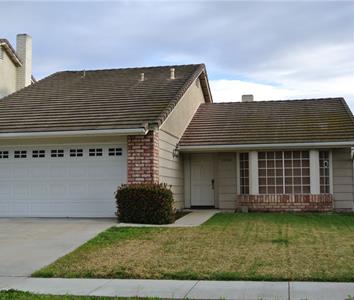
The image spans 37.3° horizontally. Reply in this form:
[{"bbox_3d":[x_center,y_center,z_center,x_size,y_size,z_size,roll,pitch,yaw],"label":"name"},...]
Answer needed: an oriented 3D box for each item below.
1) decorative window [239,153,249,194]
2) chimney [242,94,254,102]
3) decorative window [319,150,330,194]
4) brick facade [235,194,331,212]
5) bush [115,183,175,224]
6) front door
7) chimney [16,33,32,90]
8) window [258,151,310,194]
[{"bbox_3d":[2.470,0.864,19.329,0.402,1.541,0.100,-1,-4,11],"label":"decorative window"},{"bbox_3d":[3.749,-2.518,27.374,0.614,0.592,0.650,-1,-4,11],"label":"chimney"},{"bbox_3d":[5.278,0.822,18.771,0.396,1.532,0.100,-1,-4,11],"label":"decorative window"},{"bbox_3d":[3.847,1.899,18.850,3.390,0.603,0.250,-1,-4,11],"label":"brick facade"},{"bbox_3d":[-0.859,1.443,14.200,1.470,1.040,1.250,-1,-4,11],"label":"bush"},{"bbox_3d":[0.973,1.107,19.753,0.891,2.025,0.080,-1,-4,11],"label":"front door"},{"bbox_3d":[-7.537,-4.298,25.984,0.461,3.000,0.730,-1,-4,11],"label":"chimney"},{"bbox_3d":[3.891,0.834,19.047,1.843,1.555,0.100,-1,-4,11],"label":"window"}]

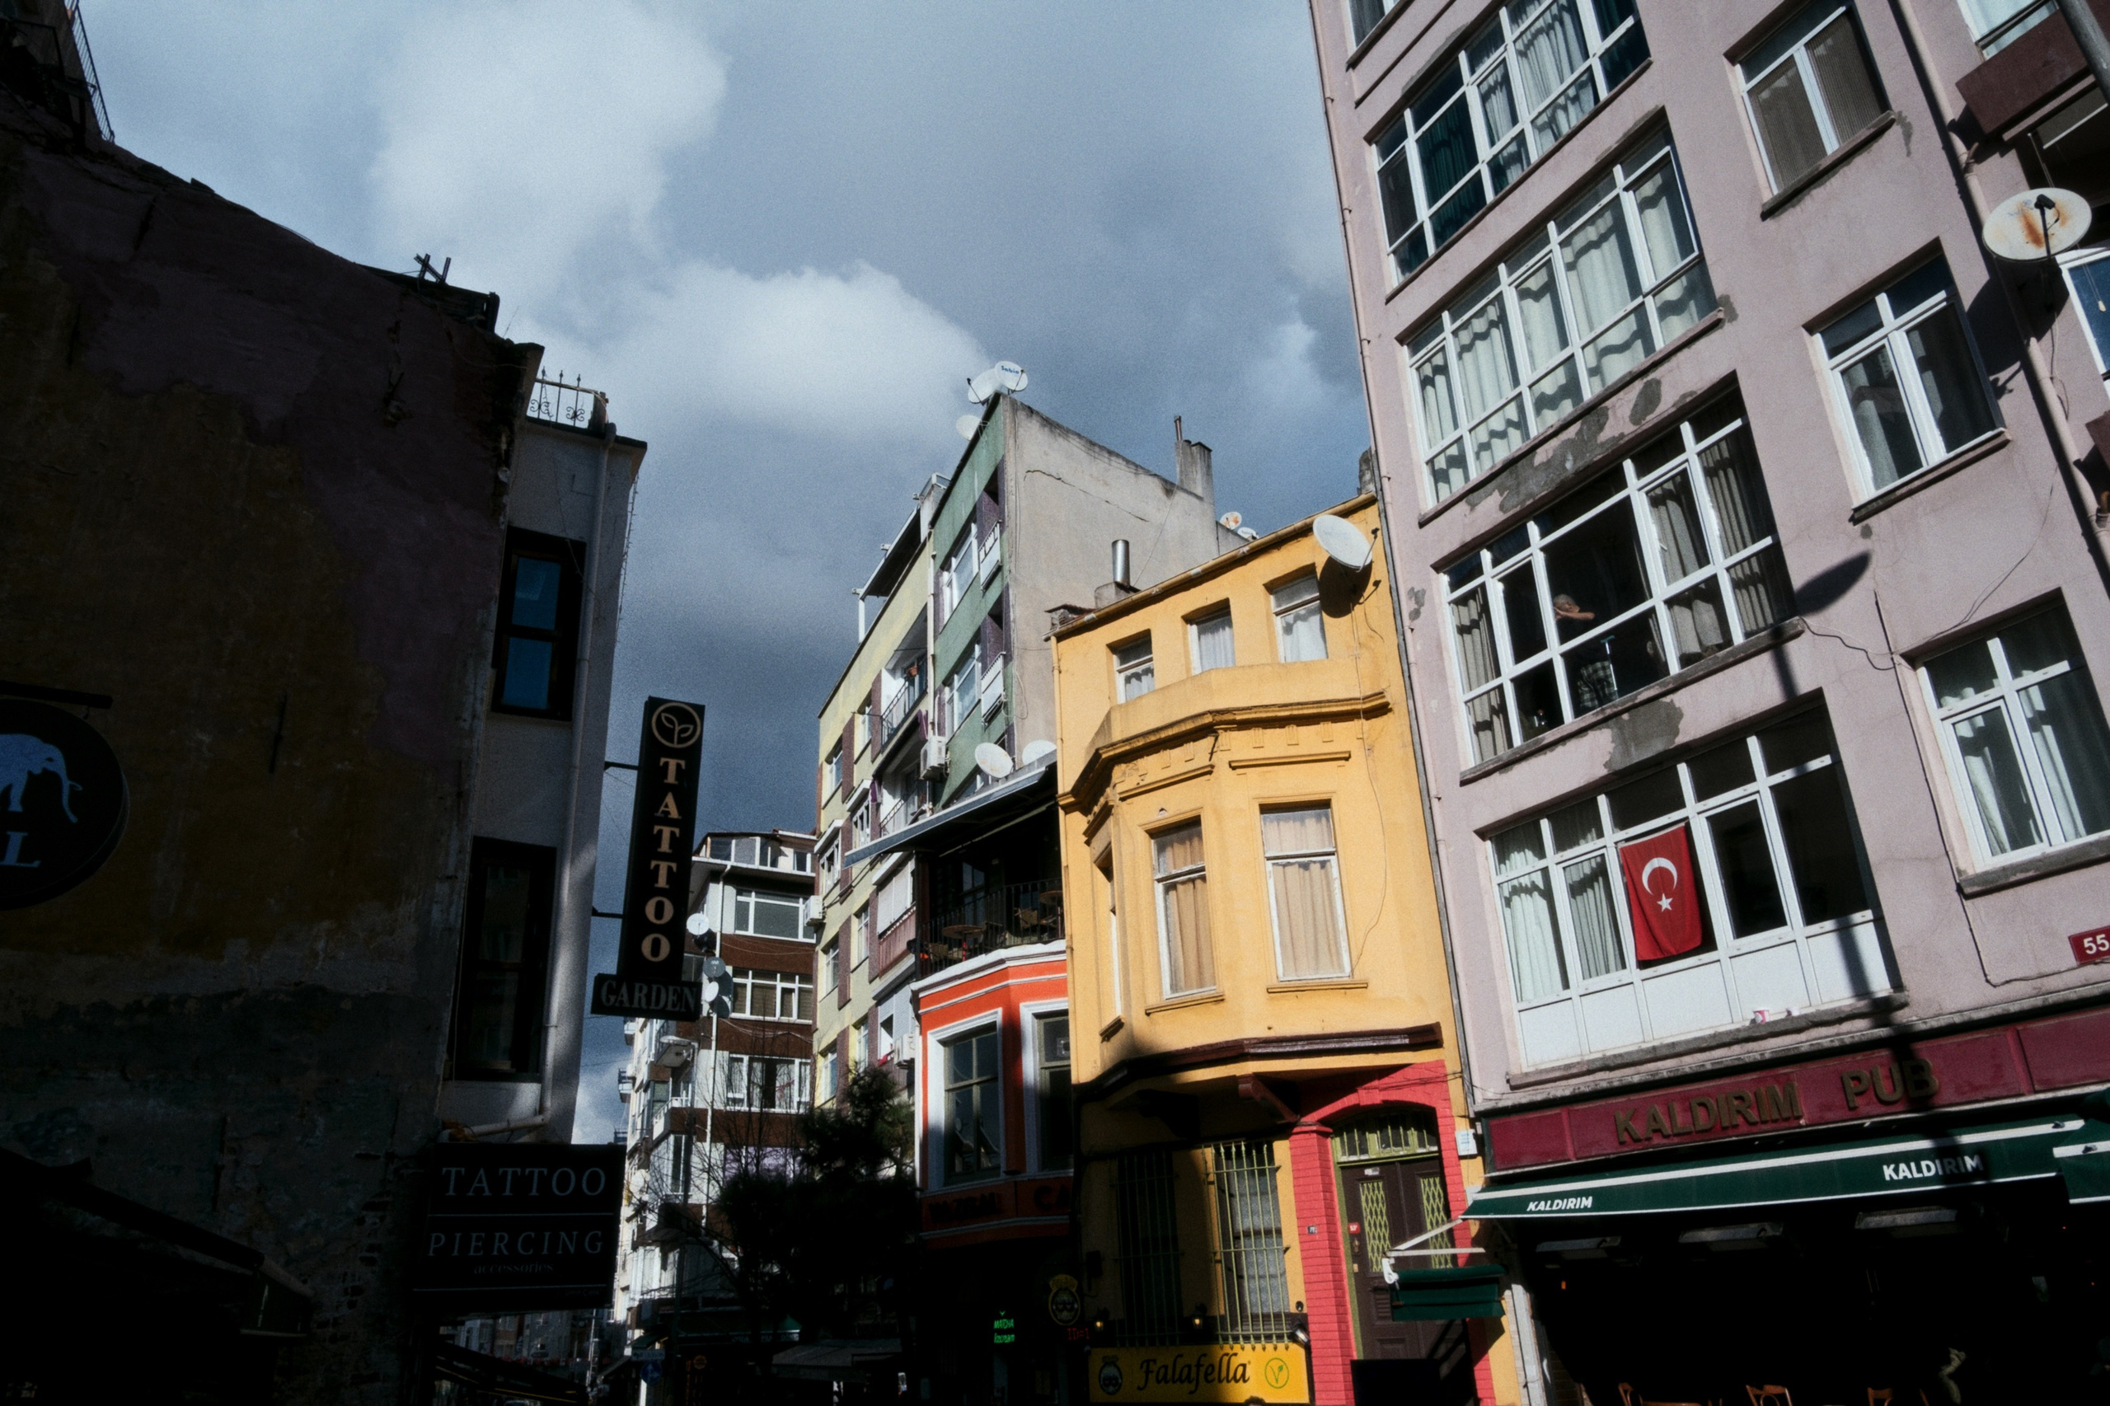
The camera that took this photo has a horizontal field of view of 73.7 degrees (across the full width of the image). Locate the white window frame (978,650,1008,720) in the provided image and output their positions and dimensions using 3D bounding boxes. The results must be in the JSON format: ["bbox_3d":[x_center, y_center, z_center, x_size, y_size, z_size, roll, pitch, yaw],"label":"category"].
[{"bbox_3d":[-1.185,-0.259,26.989,0.120,1.000,1.450,6,-24,-19],"label":"white window frame"}]

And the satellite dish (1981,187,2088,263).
[{"bbox_3d":[6.588,-3.247,9.427,0.630,0.620,0.400,-15,-26,26],"label":"satellite dish"}]

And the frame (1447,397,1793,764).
[{"bbox_3d":[4.962,-0.990,12.895,0.120,2.198,3.594,10,-26,-27],"label":"frame"}]

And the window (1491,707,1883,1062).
[{"bbox_3d":[5.228,1.659,11.924,0.150,2.260,3.760,10,-26,-27],"label":"window"}]

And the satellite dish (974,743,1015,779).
[{"bbox_3d":[-0.942,0.891,21.725,0.650,0.680,0.260,11,-35,-28],"label":"satellite dish"}]

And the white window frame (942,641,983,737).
[{"bbox_3d":[-1.861,-0.225,29.255,0.150,1.420,2.600,6,-25,-19],"label":"white window frame"}]

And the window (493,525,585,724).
[{"bbox_3d":[-4.907,-0.716,13.354,0.680,1.880,0.200,10,-26,-27],"label":"window"}]

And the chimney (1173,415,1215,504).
[{"bbox_3d":[3.110,-5.468,31.475,0.480,2.235,0.720,17,-30,-39],"label":"chimney"}]

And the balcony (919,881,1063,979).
[{"bbox_3d":[-1.000,3.494,21.560,0.464,0.950,3.579,17,-30,-37],"label":"balcony"}]

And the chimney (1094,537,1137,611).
[{"bbox_3d":[0.874,-1.754,19.626,0.480,1.209,0.420,-23,-30,40],"label":"chimney"}]

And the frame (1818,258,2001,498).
[{"bbox_3d":[6.569,-2.489,10.752,0.150,1.630,1.130,10,-26,-27],"label":"frame"}]

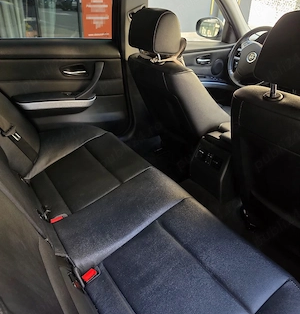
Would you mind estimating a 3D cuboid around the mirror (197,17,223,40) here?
[{"bbox_3d":[0.460,-0.993,2.055,0.120,0.155,0.220,-18,32,-39],"label":"mirror"}]

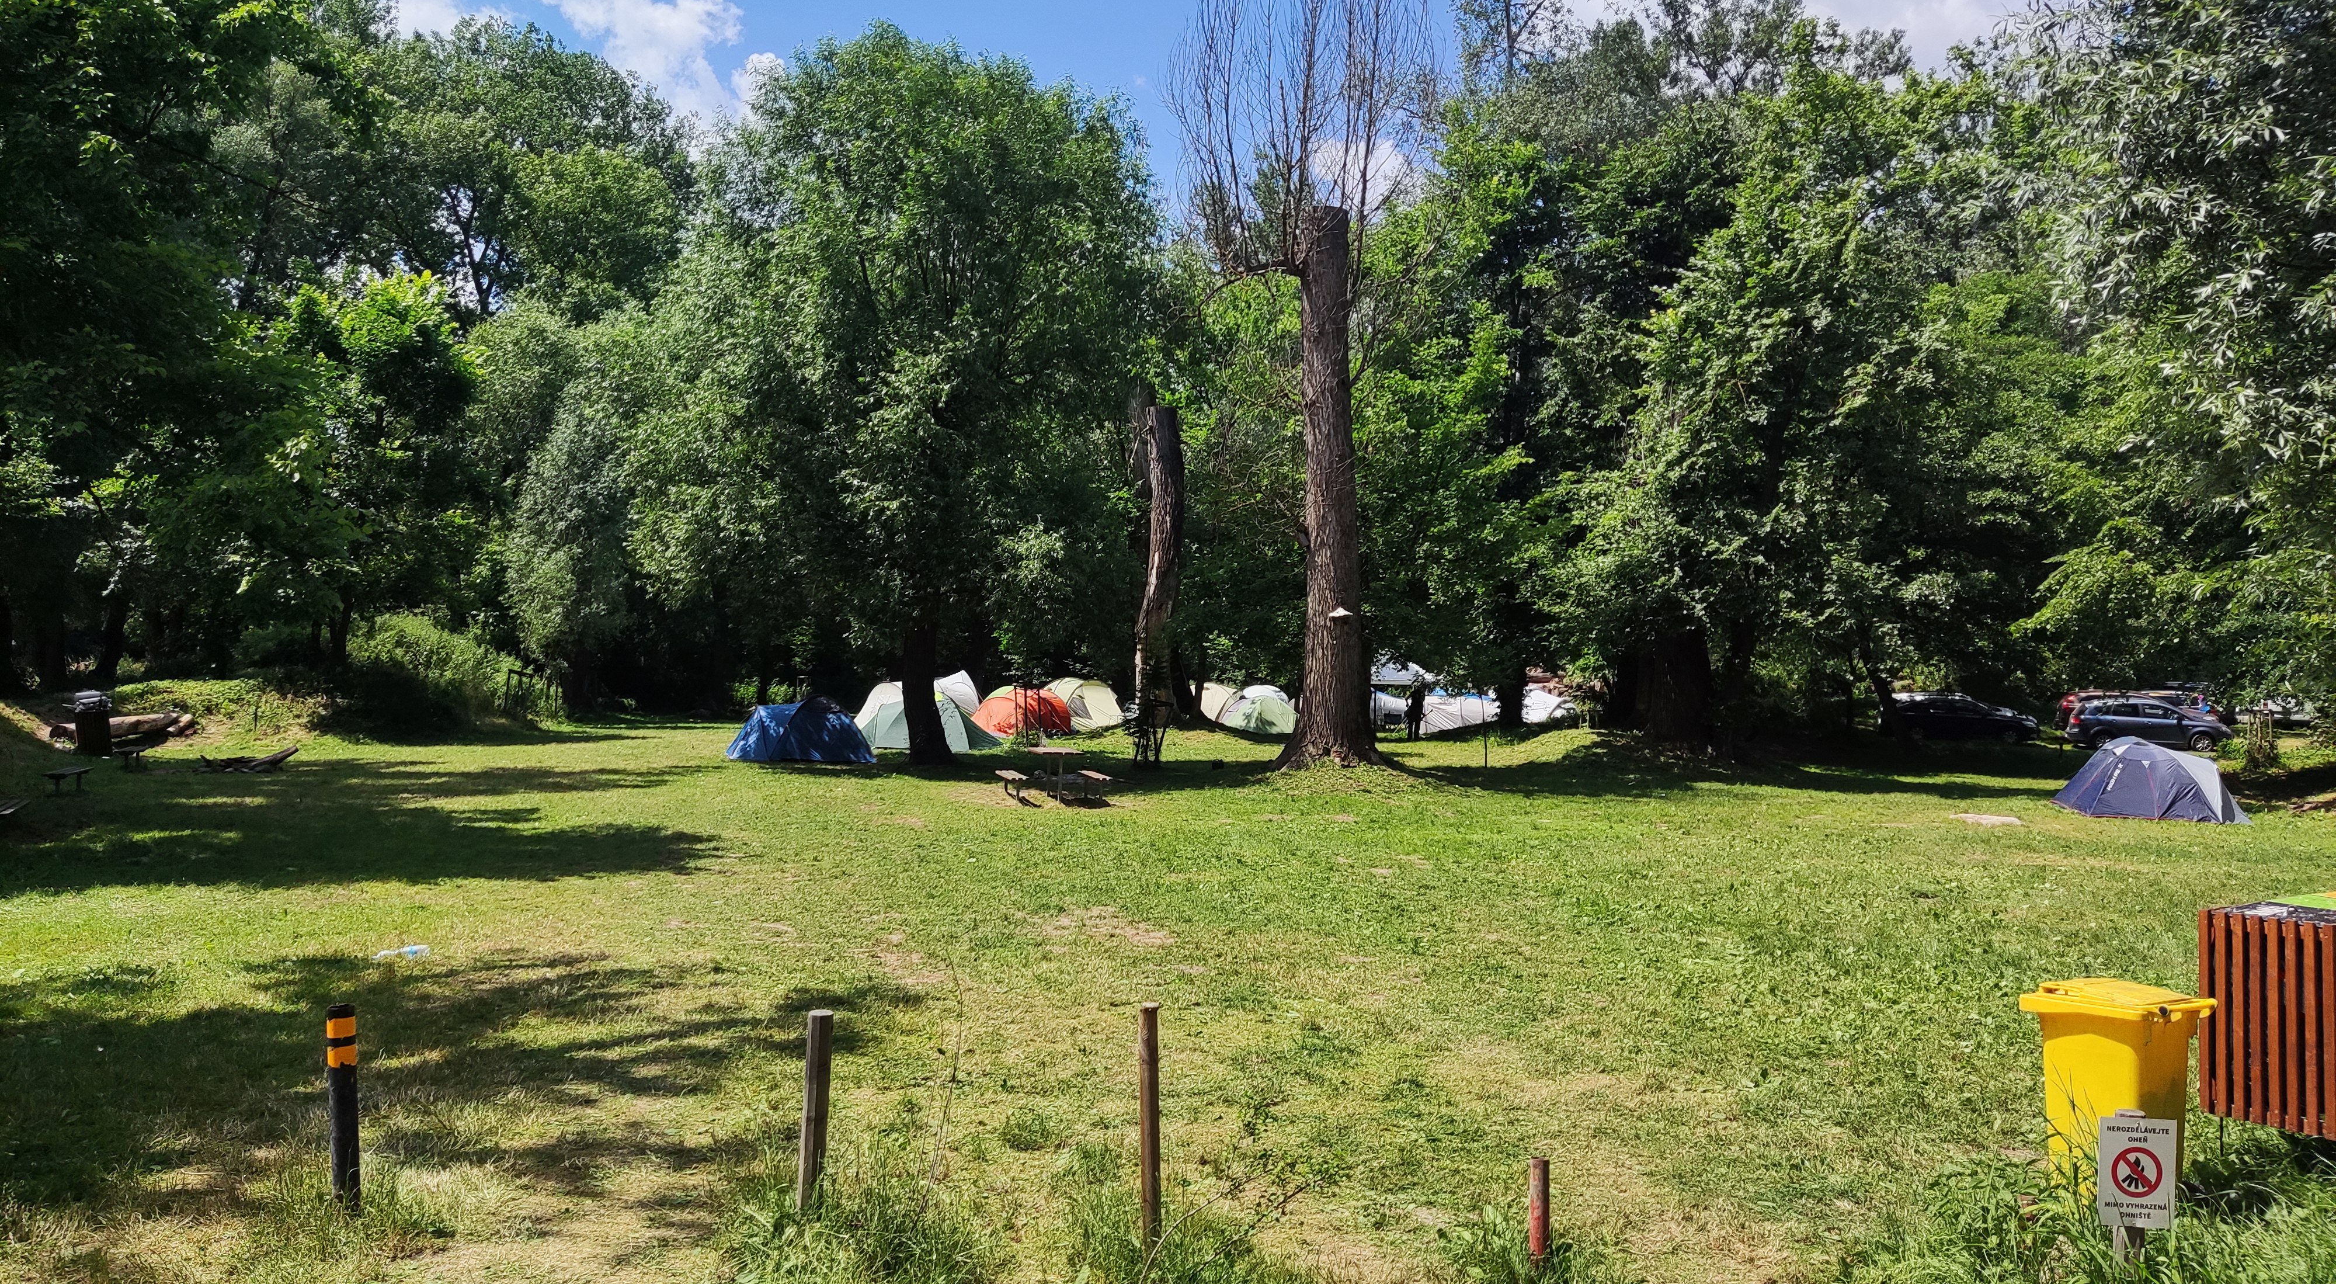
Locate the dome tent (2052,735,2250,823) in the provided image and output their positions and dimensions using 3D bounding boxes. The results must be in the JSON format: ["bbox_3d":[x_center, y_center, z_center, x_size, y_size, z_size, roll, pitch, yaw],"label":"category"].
[{"bbox_3d":[15.055,2.025,25.715,2.500,1.150,1.950,-1,-2,37],"label":"dome tent"}]

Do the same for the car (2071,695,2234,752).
[{"bbox_3d":[29.356,2.453,50.320,4.450,1.570,1.800,0,-2,17],"label":"car"}]

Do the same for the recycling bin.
[{"bbox_3d":[4.000,1.930,7.100,0.480,0.930,0.550,1,-1,-31],"label":"recycling bin"}]

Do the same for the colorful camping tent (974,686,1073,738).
[{"bbox_3d":[-4.171,2.020,48.500,2.600,1.400,2.200,-1,-1,45],"label":"colorful camping tent"}]

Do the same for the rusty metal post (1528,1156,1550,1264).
[{"bbox_3d":[1.145,1.760,5.204,0.059,0.345,0.059,0,-1,0],"label":"rusty metal post"}]

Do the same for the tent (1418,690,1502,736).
[{"bbox_3d":[9.029,2.191,52.017,2.800,1.300,2.400,0,-2,18],"label":"tent"}]

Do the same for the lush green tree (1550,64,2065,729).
[{"bbox_3d":[16.728,-6.234,44.500,12.800,17.900,12.000,0,-1,0],"label":"lush green tree"}]

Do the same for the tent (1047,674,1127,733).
[{"bbox_3d":[-2.666,1.949,53.000,2.300,1.700,2.800,1,-1,-37],"label":"tent"}]

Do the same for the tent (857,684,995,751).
[{"bbox_3d":[-5.832,1.885,41.000,3.000,1.450,2.200,-1,-1,30],"label":"tent"}]

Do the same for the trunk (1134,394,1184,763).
[{"bbox_3d":[-0.241,-1.853,44.500,1.300,8.900,1.200,0,-1,0],"label":"trunk"}]

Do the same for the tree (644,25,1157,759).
[{"bbox_3d":[-5.136,-5.077,35.493,9.300,15.200,9.000,0,-1,0],"label":"tree"}]

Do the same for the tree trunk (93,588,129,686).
[{"bbox_3d":[-30.065,-0.130,48.000,0.950,2.900,0.800,0,-1,0],"label":"tree trunk"}]

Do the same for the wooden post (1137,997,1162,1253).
[{"bbox_3d":[-0.053,1.525,5.250,0.055,0.810,0.055,-1,-1,0],"label":"wooden post"}]

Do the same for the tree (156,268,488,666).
[{"bbox_3d":[-24.781,-4.956,49.000,9.600,11.400,8.500,0,-1,0],"label":"tree"}]

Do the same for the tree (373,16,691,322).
[{"bbox_3d":[-23.374,-10.027,62.000,11.800,26.000,11.000,0,-1,0],"label":"tree"}]

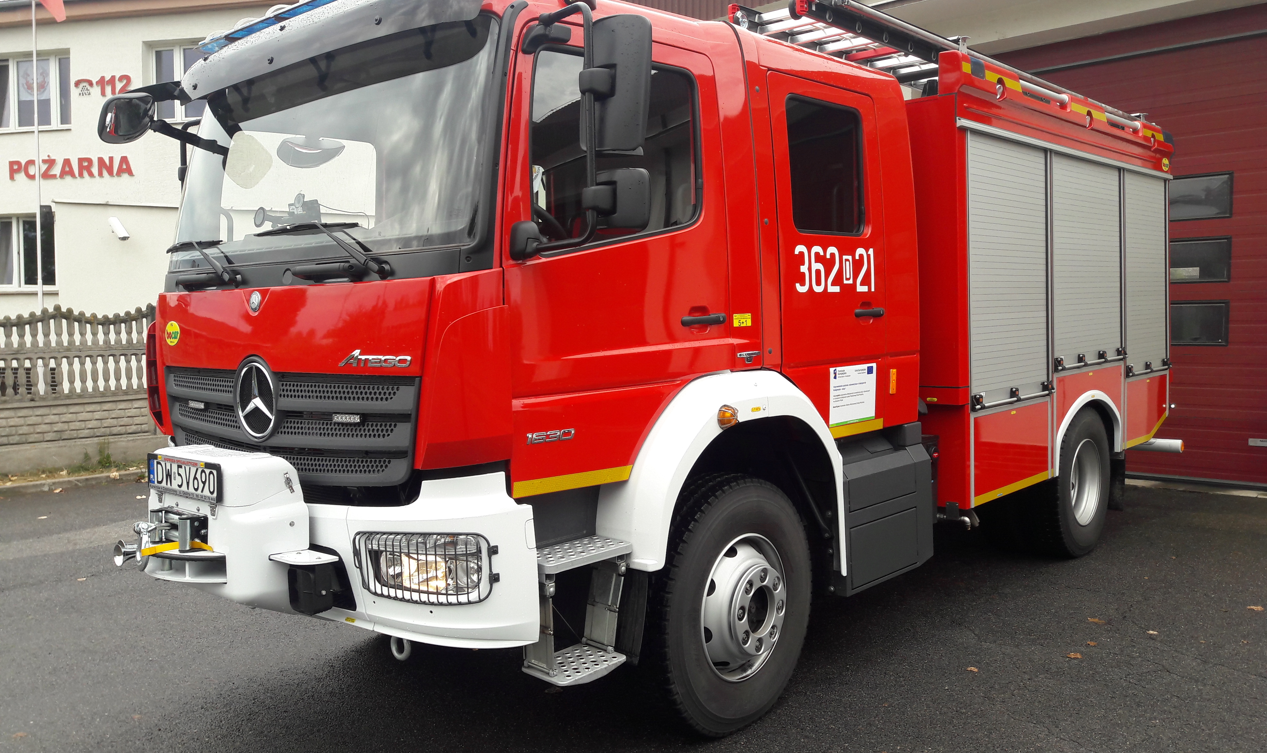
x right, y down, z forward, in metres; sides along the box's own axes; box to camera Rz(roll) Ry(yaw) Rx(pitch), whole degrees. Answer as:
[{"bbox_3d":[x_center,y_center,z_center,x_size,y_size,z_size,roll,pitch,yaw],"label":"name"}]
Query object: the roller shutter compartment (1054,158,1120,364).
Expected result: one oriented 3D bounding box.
[{"bbox_3d":[2.932,-0.721,6.738,0.140,1.330,1.270,2,5,42],"label":"roller shutter compartment"}]

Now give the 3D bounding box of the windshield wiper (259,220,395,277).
[{"bbox_3d":[-1.071,-0.422,3.502,0.820,0.200,0.090,1,5,39],"label":"windshield wiper"}]

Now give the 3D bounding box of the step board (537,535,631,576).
[{"bbox_3d":[-0.222,0.615,3.537,0.220,0.040,0.420,2,5,42],"label":"step board"}]

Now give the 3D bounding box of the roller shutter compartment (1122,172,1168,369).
[{"bbox_3d":[3.761,-0.747,7.642,0.140,1.440,0.980,2,5,42],"label":"roller shutter compartment"}]

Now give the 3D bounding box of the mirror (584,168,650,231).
[{"bbox_3d":[-0.059,-0.541,3.126,0.240,0.185,0.110,0,4,31],"label":"mirror"}]

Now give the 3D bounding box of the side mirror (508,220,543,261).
[{"bbox_3d":[-0.326,-0.420,3.205,0.090,0.122,0.100,2,5,42],"label":"side mirror"}]

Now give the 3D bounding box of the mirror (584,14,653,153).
[{"bbox_3d":[-0.043,-0.888,3.100,0.215,0.405,0.110,0,4,27],"label":"mirror"}]

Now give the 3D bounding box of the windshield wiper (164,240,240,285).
[{"bbox_3d":[-1.762,-0.450,4.175,0.090,0.190,0.780,-5,5,-41],"label":"windshield wiper"}]

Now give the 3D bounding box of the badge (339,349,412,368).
[{"bbox_3d":[-0.848,-0.058,3.339,0.410,0.058,0.015,1,5,39],"label":"badge"}]

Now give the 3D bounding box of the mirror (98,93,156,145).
[{"bbox_3d":[-2.114,-1.074,4.270,0.110,0.220,0.250,21,15,29],"label":"mirror"}]

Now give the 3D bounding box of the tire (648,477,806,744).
[{"bbox_3d":[0.372,0.940,4.250,0.290,1.030,1.030,1,5,41],"label":"tire"}]

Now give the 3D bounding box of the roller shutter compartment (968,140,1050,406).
[{"bbox_3d":[2.167,-0.624,6.022,0.140,1.470,1.160,2,5,42],"label":"roller shutter compartment"}]

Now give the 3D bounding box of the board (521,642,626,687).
[{"bbox_3d":[-0.203,1.008,3.570,0.215,0.045,0.345,2,5,42],"label":"board"}]

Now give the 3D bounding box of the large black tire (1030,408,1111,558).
[{"bbox_3d":[3.002,0.721,7.071,0.290,1.030,1.030,2,5,42],"label":"large black tire"}]

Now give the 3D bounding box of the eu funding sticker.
[{"bbox_3d":[1.024,0.084,4.767,0.010,0.272,0.413,2,5,42],"label":"eu funding sticker"}]

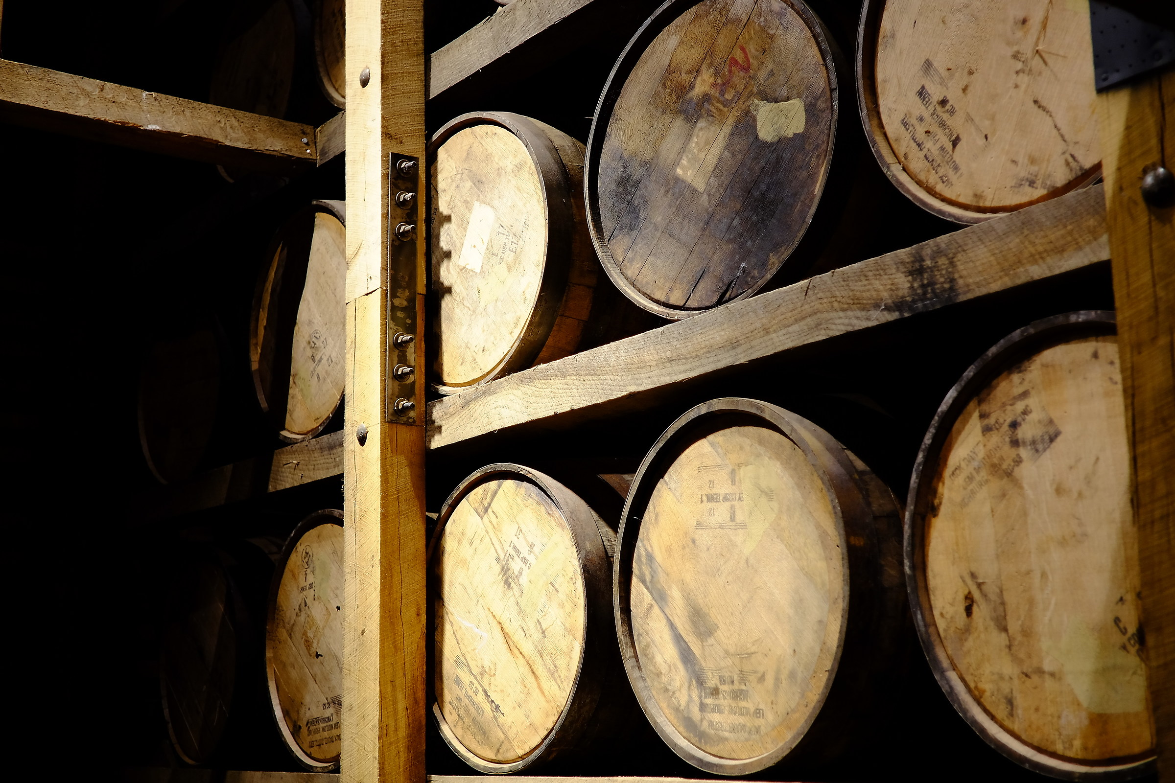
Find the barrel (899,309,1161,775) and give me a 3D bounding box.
[{"bbox_3d":[0.956,0.225,2.142,0.890,0.645,0.645,6,-13,-33],"label":"barrel"}]

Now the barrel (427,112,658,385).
[{"bbox_3d":[0.061,-0.214,3.380,0.890,0.645,0.645,10,-16,-42],"label":"barrel"}]

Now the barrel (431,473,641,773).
[{"bbox_3d":[0.192,0.459,3.160,0.890,0.645,0.645,7,-14,-35],"label":"barrel"}]

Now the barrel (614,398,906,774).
[{"bbox_3d":[0.572,0.332,2.646,0.890,0.645,0.645,5,-13,-34],"label":"barrel"}]

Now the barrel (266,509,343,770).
[{"bbox_3d":[-0.219,0.579,3.663,0.890,0.645,0.645,6,-13,-36],"label":"barrel"}]

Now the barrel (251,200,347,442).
[{"bbox_3d":[-0.313,-0.129,3.925,0.890,0.645,0.645,5,-12,-36],"label":"barrel"}]

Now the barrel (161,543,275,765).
[{"bbox_3d":[-0.644,0.718,4.303,0.890,0.645,0.645,6,-13,-35],"label":"barrel"}]

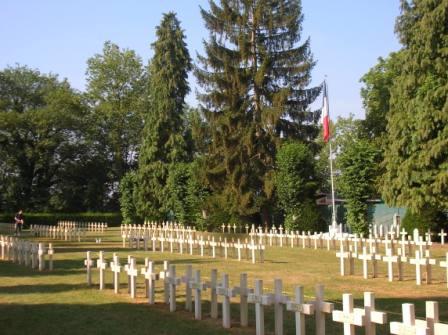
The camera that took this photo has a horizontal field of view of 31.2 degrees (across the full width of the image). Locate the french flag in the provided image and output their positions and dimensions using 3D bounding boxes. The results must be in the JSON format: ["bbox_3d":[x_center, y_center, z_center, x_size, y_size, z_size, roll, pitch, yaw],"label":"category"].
[{"bbox_3d":[6.433,-3.514,50.300,0.500,3.800,0.350,-1,-3,0],"label":"french flag"}]

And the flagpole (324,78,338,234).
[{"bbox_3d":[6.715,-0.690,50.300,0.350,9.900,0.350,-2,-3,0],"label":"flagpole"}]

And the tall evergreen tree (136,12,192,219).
[{"bbox_3d":[-6.124,-4.941,82.500,5.800,22.000,5.800,-1,-3,0],"label":"tall evergreen tree"}]

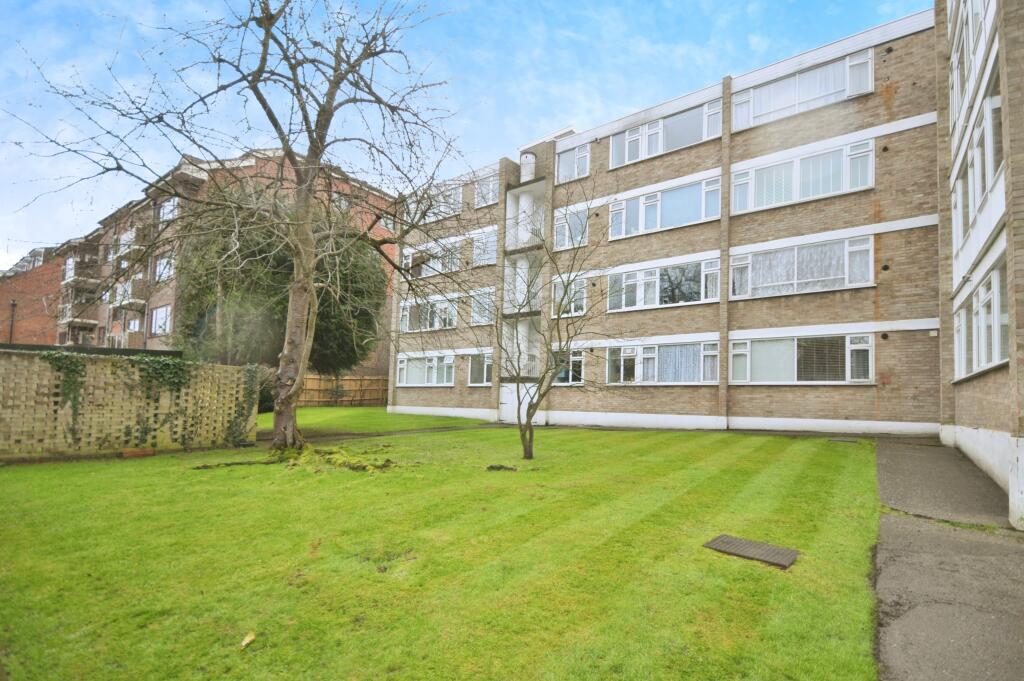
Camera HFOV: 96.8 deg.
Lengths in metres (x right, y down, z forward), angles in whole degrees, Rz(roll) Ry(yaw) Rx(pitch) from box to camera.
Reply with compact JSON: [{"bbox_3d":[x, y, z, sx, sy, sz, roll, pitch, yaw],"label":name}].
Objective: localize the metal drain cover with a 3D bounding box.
[{"bbox_3d":[1.991,1.737,3.791,0.630,0.040,0.460,-4,-7,43],"label":"metal drain cover"}]

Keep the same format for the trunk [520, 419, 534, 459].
[{"bbox_3d":[0.305,1.935,8.950,0.250,0.800,0.220,1,-3,0],"label":"trunk"}]

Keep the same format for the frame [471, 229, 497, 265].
[{"bbox_3d":[-1.168,-3.913,19.611,1.292,1.366,0.130,-1,-4,36],"label":"frame"}]

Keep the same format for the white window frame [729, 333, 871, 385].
[{"bbox_3d":[8.114,0.597,12.980,3.526,1.320,0.130,-1,-4,36],"label":"white window frame"}]

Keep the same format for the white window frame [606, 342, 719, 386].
[{"bbox_3d":[4.934,0.828,15.252,3.782,1.330,0.130,-1,-4,36],"label":"white window frame"}]

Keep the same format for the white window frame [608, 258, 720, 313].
[{"bbox_3d":[4.965,-1.767,15.230,3.744,1.306,0.130,-1,-4,36],"label":"white window frame"}]

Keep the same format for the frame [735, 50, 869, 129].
[{"bbox_3d":[8.140,-7.017,12.962,3.420,1.085,0.130,-1,-4,36],"label":"frame"}]

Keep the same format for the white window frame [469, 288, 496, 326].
[{"bbox_3d":[-1.245,-1.330,19.666,1.310,1.340,0.130,-1,-4,36],"label":"white window frame"}]

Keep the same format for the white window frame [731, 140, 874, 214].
[{"bbox_3d":[8.130,-4.563,12.969,3.479,1.264,0.130,-1,-4,36],"label":"white window frame"}]

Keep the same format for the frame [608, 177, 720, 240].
[{"bbox_3d":[4.984,-4.328,15.217,3.728,1.288,0.130,-1,-4,36],"label":"frame"}]

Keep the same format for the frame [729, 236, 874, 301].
[{"bbox_3d":[8.120,-2.006,12.976,3.511,1.329,0.130,-1,-4,36],"label":"frame"}]

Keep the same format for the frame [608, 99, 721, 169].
[{"bbox_3d":[5.006,-6.815,15.201,3.730,1.169,0.130,-1,-4,36],"label":"frame"}]

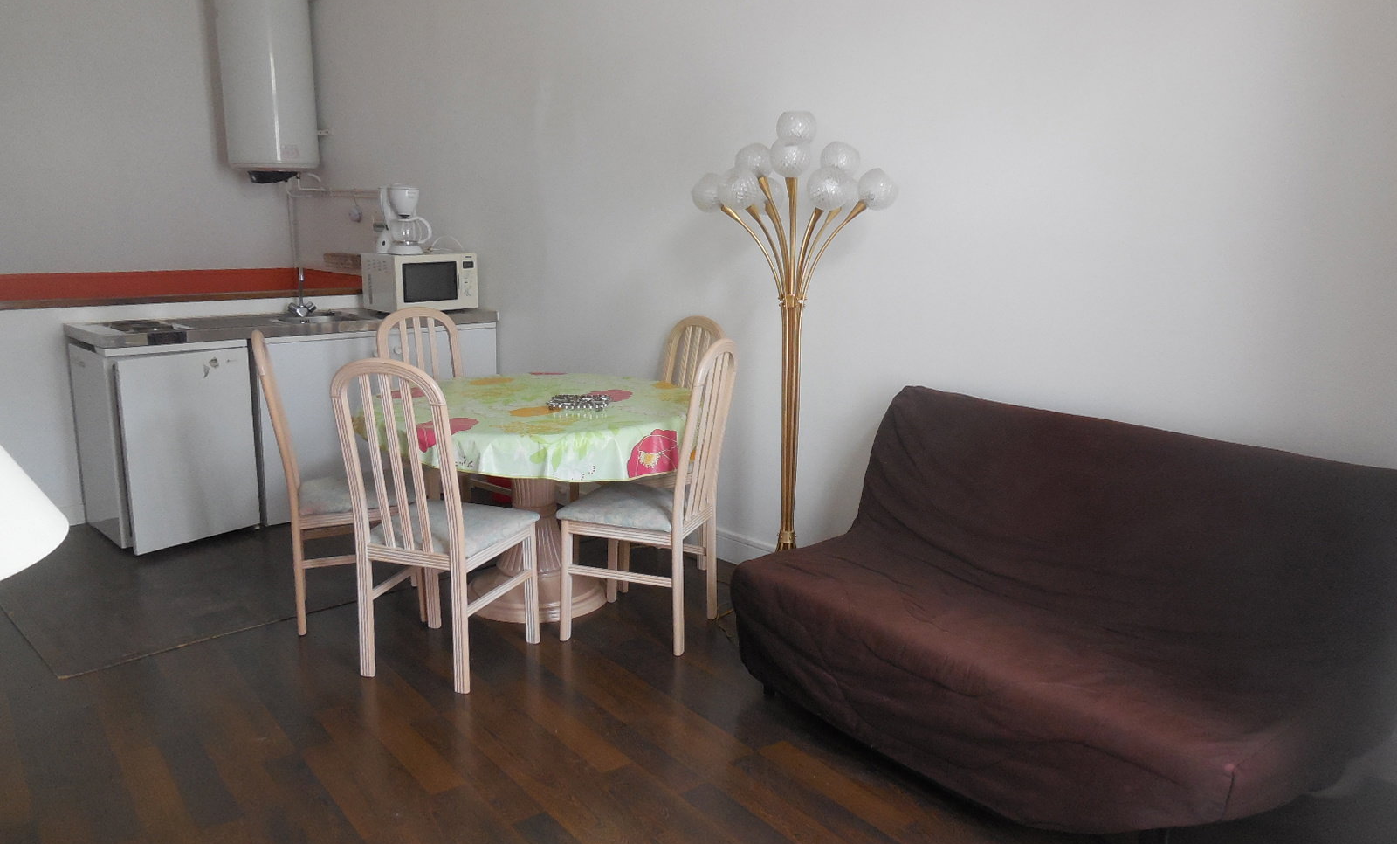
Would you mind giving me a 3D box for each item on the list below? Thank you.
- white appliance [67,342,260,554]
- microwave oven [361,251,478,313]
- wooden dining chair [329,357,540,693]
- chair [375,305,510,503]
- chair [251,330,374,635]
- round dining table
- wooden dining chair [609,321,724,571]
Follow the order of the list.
[{"bbox_3d":[-2.342,0.073,4.436,0.580,0.840,0.540,11,16,43],"label":"white appliance"},{"bbox_3d":[-1.450,-0.739,5.288,0.475,0.285,0.385,-10,15,-42],"label":"microwave oven"},{"bbox_3d":[-0.798,0.263,3.107,0.430,1.000,0.530,4,12,17],"label":"wooden dining chair"},{"bbox_3d":[-1.043,0.042,4.206,0.430,1.000,0.530,-9,14,-38],"label":"chair"},{"bbox_3d":[-1.238,0.178,3.522,0.530,1.000,0.430,-4,12,-19],"label":"chair"},{"bbox_3d":[-0.591,0.283,3.666,1.180,0.742,1.180,0,11,0],"label":"round dining table"},{"bbox_3d":[-0.205,0.090,3.979,0.530,1.000,0.430,-8,14,-36],"label":"wooden dining chair"}]

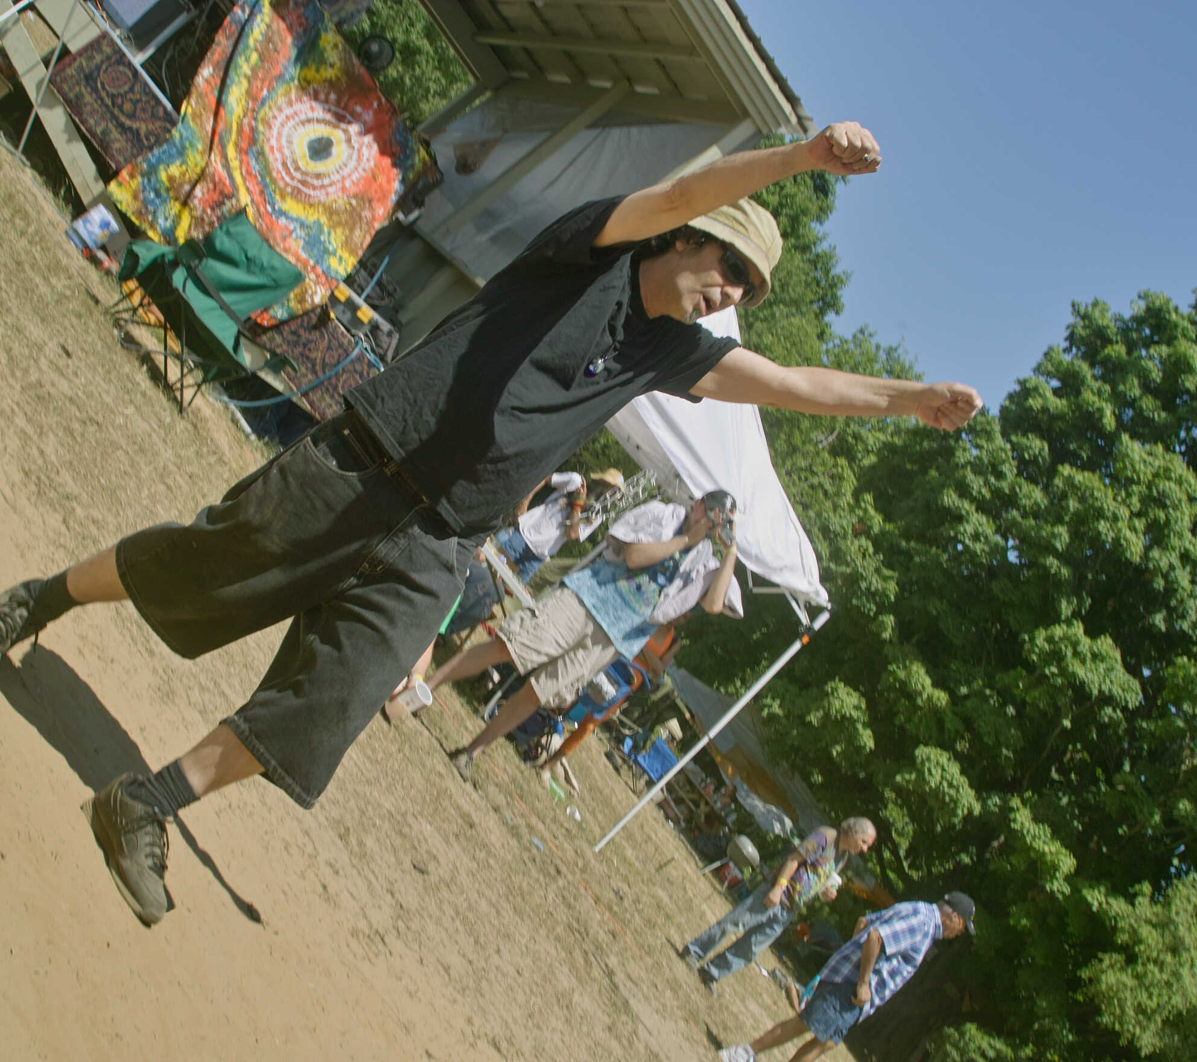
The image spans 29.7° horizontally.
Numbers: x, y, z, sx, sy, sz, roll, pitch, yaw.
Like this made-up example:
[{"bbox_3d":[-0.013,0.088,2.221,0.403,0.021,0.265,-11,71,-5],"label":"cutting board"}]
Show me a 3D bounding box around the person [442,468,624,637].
[{"bbox_3d":[-0.471,0.113,14.994,0.580,1.580,0.650,51,-2,-20],"label":"person"}]

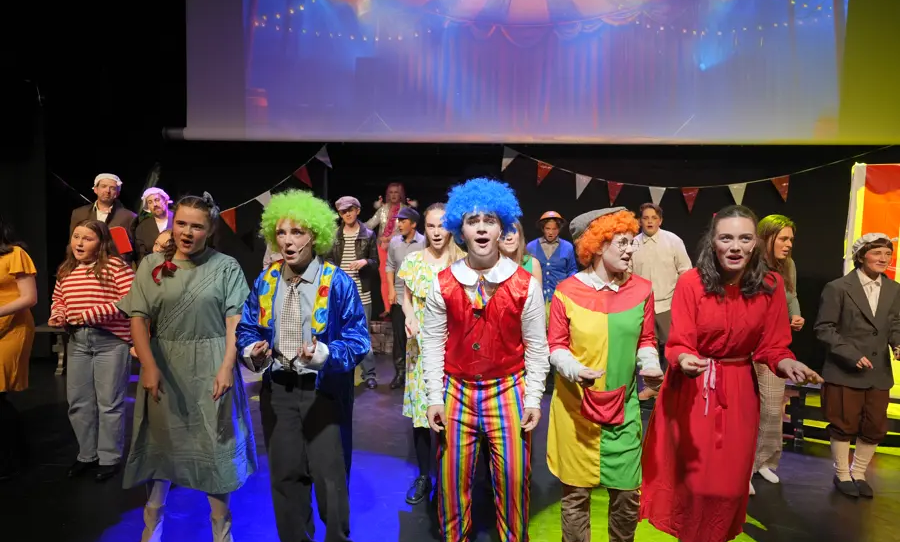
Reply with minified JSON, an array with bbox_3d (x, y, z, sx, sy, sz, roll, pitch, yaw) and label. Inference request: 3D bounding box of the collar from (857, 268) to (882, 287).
[{"bbox_3d":[2.321,0.036,3.320,0.150,0.110,0.120,2,5,14],"label":"collar"}]

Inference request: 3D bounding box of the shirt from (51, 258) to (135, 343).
[{"bbox_3d":[-1.955,0.162,3.300,0.470,0.490,0.340,1,5,0],"label":"shirt"}]

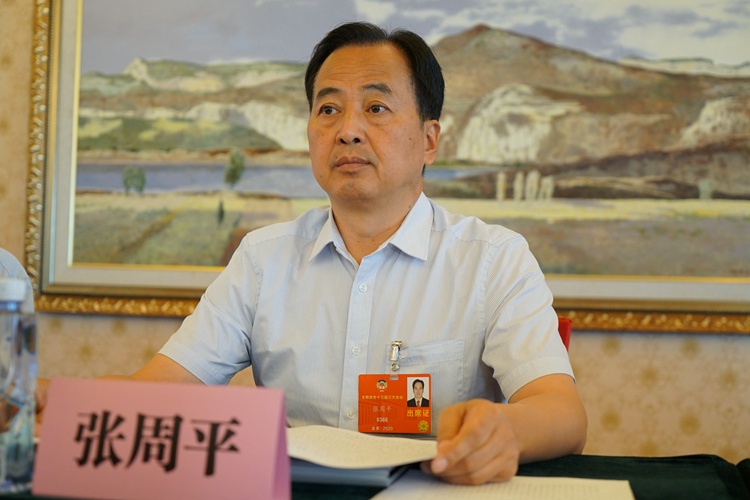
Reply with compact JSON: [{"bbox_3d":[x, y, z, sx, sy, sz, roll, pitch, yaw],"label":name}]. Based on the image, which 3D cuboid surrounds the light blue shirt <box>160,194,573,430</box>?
[{"bbox_3d":[-0.015,0.175,1.470,0.530,0.520,0.300,0,-2,19],"label":"light blue shirt"}]

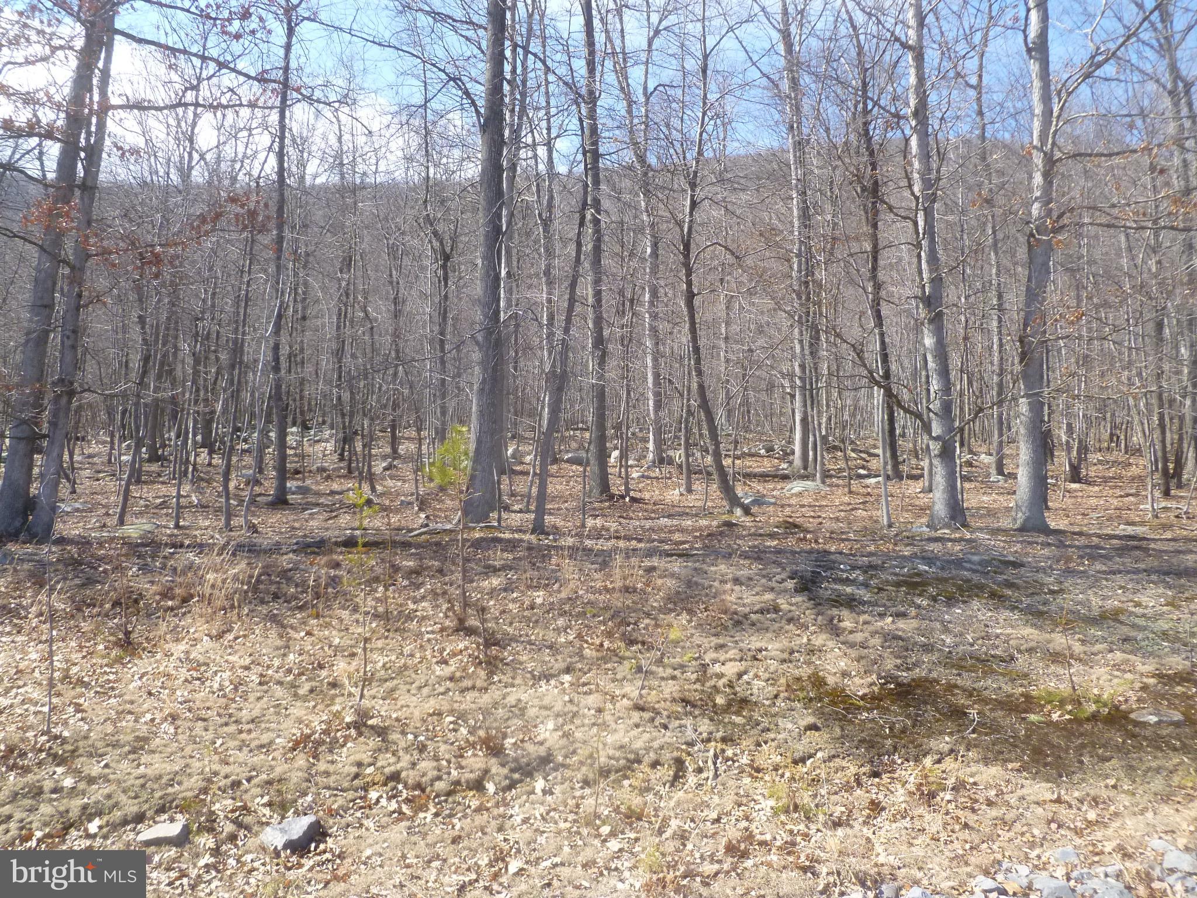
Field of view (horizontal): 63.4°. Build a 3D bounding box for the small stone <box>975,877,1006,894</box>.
[{"bbox_3d":[1.925,2.140,4.750,0.150,0.060,0.120,-1,-5,22],"label":"small stone"}]

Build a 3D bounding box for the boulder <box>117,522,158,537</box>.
[{"bbox_3d":[-6.005,1.047,12.600,0.530,0.155,0.400,3,-5,-25],"label":"boulder"}]

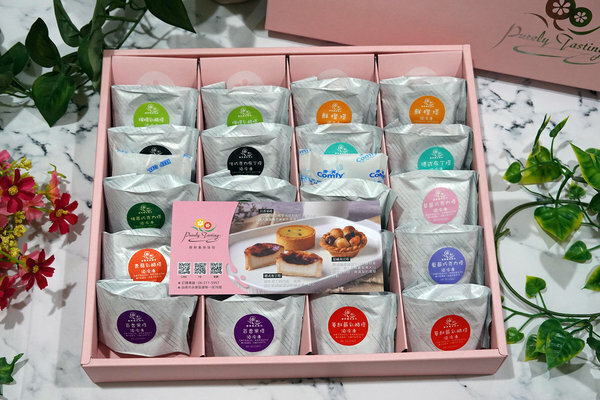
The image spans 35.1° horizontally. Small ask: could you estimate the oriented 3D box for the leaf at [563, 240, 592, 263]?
[{"bbox_3d":[0.289,0.057,0.995,0.031,0.008,0.024,-18,67,-9],"label":"leaf"}]

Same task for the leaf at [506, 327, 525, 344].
[{"bbox_3d":[0.215,0.139,0.957,0.020,0.006,0.016,-40,72,-17],"label":"leaf"}]

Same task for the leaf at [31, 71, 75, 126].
[{"bbox_3d":[-0.277,-0.114,1.071,0.047,0.012,0.064,11,108,4],"label":"leaf"}]

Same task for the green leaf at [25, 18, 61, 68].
[{"bbox_3d":[-0.290,-0.179,1.079,0.036,0.012,0.063,-18,72,-9],"label":"green leaf"}]

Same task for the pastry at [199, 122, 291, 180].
[{"bbox_3d":[-0.056,-0.042,1.017,0.095,0.035,0.079,-1,105,-1],"label":"pastry"}]

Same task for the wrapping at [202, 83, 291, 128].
[{"bbox_3d":[-0.059,-0.087,1.038,0.095,0.035,0.079,-1,105,-1],"label":"wrapping"}]

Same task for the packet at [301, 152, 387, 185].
[{"bbox_3d":[0.045,-0.022,1.002,0.094,0.011,0.054,-1,105,-1],"label":"packet"}]

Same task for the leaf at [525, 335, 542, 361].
[{"bbox_3d":[0.239,0.151,0.971,0.027,0.009,0.030,32,85,13],"label":"leaf"}]

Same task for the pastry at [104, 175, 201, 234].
[{"bbox_3d":[-0.153,0.015,1.005,0.095,0.086,0.038,-1,27,-1],"label":"pastry"}]

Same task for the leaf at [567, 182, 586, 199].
[{"bbox_3d":[0.296,-0.011,1.017,0.019,0.006,0.020,-10,66,-5],"label":"leaf"}]

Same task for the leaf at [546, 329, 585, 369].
[{"bbox_3d":[0.256,0.150,0.932,0.035,0.010,0.042,32,84,13],"label":"leaf"}]

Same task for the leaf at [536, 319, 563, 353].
[{"bbox_3d":[0.253,0.141,0.966,0.040,0.010,0.034,-45,74,-9],"label":"leaf"}]

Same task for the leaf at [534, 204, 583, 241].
[{"bbox_3d":[0.277,0.025,1.014,0.050,0.011,0.038,-12,95,-6],"label":"leaf"}]

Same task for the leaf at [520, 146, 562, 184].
[{"bbox_3d":[0.267,-0.034,1.051,0.051,0.011,0.040,-29,69,-4],"label":"leaf"}]

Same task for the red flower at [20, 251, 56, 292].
[{"bbox_3d":[-0.261,0.070,0.942,0.038,0.015,0.040,0,100,-41],"label":"red flower"}]

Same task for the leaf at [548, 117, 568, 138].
[{"bbox_3d":[0.279,-0.079,1.024,0.005,0.013,0.029,33,100,-24],"label":"leaf"}]

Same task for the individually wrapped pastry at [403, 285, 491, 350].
[{"bbox_3d":[0.146,0.126,0.963,0.091,0.082,0.038,-1,23,-1],"label":"individually wrapped pastry"}]

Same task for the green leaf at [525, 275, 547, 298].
[{"bbox_3d":[0.241,0.087,0.980,0.025,0.006,0.022,-34,70,-15],"label":"green leaf"}]

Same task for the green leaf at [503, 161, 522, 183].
[{"bbox_3d":[0.226,-0.028,1.011,0.023,0.006,0.023,-19,67,2],"label":"green leaf"}]

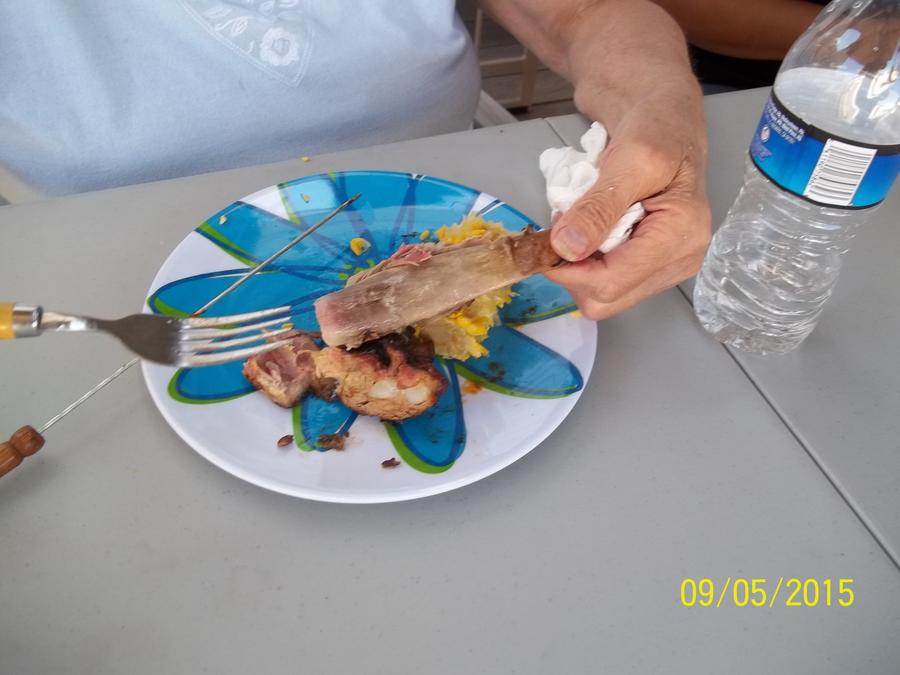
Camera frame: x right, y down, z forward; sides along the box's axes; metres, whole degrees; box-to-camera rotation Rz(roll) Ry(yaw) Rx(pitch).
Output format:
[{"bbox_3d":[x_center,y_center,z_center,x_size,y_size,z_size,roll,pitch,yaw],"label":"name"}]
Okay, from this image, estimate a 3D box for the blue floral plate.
[{"bbox_3d":[-0.039,-0.008,0.412,0.219,0.020,0.219,1,48,-2],"label":"blue floral plate"}]

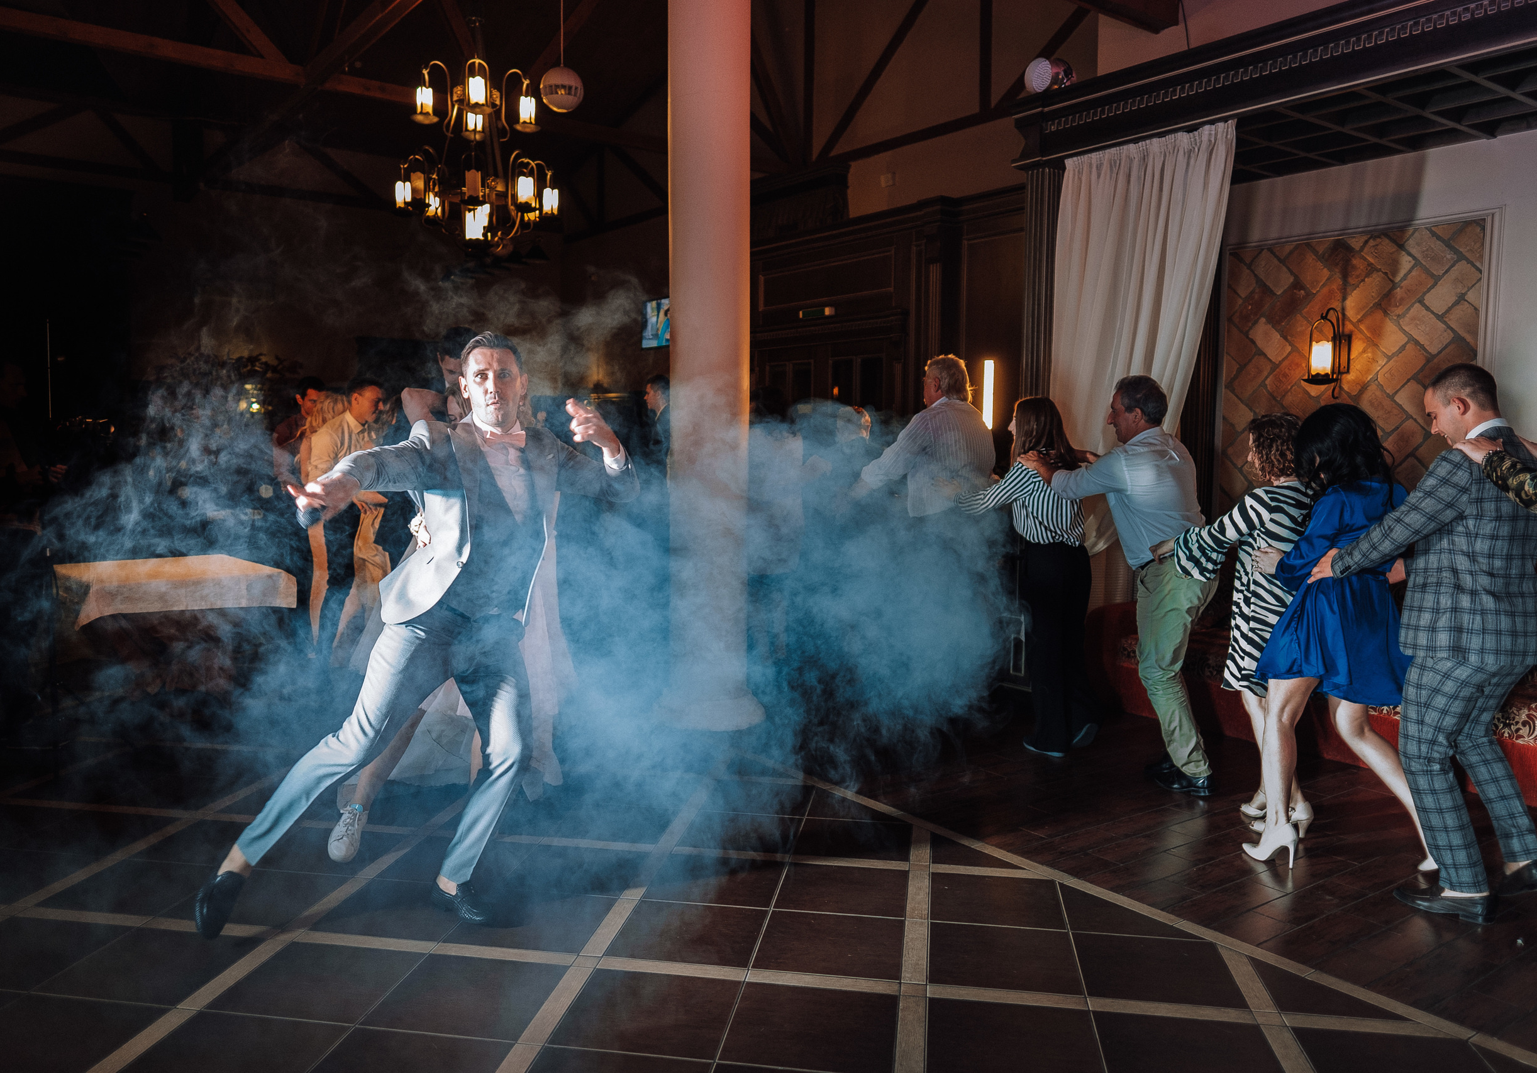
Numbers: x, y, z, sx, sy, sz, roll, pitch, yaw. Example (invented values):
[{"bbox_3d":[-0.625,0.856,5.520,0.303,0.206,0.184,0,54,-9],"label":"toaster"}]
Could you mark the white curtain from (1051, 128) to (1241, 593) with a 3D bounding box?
[{"bbox_3d":[1.974,-0.732,5.843,0.200,2.750,1.030,-4,7,-39],"label":"white curtain"}]

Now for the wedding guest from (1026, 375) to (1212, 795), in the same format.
[{"bbox_3d":[1.563,0.175,4.763,0.520,1.740,0.920,-5,7,-45],"label":"wedding guest"}]

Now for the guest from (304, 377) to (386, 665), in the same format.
[{"bbox_3d":[-2.530,-0.042,6.475,0.500,1.780,0.480,0,5,-2],"label":"guest"}]

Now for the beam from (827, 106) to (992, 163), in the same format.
[{"bbox_3d":[0.945,-2.655,7.196,0.080,0.080,1.600,-4,7,-39],"label":"beam"}]

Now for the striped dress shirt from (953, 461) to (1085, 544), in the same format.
[{"bbox_3d":[1.292,-0.158,5.196,0.460,0.420,0.640,-3,7,-38],"label":"striped dress shirt"}]

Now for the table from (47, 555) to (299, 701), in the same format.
[{"bbox_3d":[-3.166,0.539,5.684,0.920,0.750,1.100,-4,7,-39],"label":"table"}]

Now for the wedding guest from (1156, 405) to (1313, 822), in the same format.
[{"bbox_3d":[1.842,0.309,4.193,0.450,1.580,0.730,-4,7,-40],"label":"wedding guest"}]

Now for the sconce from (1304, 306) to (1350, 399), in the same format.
[{"bbox_3d":[2.974,-0.975,5.706,0.360,0.460,0.190,-4,7,-39],"label":"sconce"}]

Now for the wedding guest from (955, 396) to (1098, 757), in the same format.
[{"bbox_3d":[1.298,0.166,5.225,0.470,1.670,0.780,-3,7,-38],"label":"wedding guest"}]

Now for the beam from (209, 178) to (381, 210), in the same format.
[{"bbox_3d":[-3.900,-2.866,8.972,1.450,0.080,0.080,-4,7,-39],"label":"beam"}]

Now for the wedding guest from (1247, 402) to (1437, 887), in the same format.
[{"bbox_3d":[1.929,0.343,3.718,0.550,1.600,0.620,-3,6,-35],"label":"wedding guest"}]

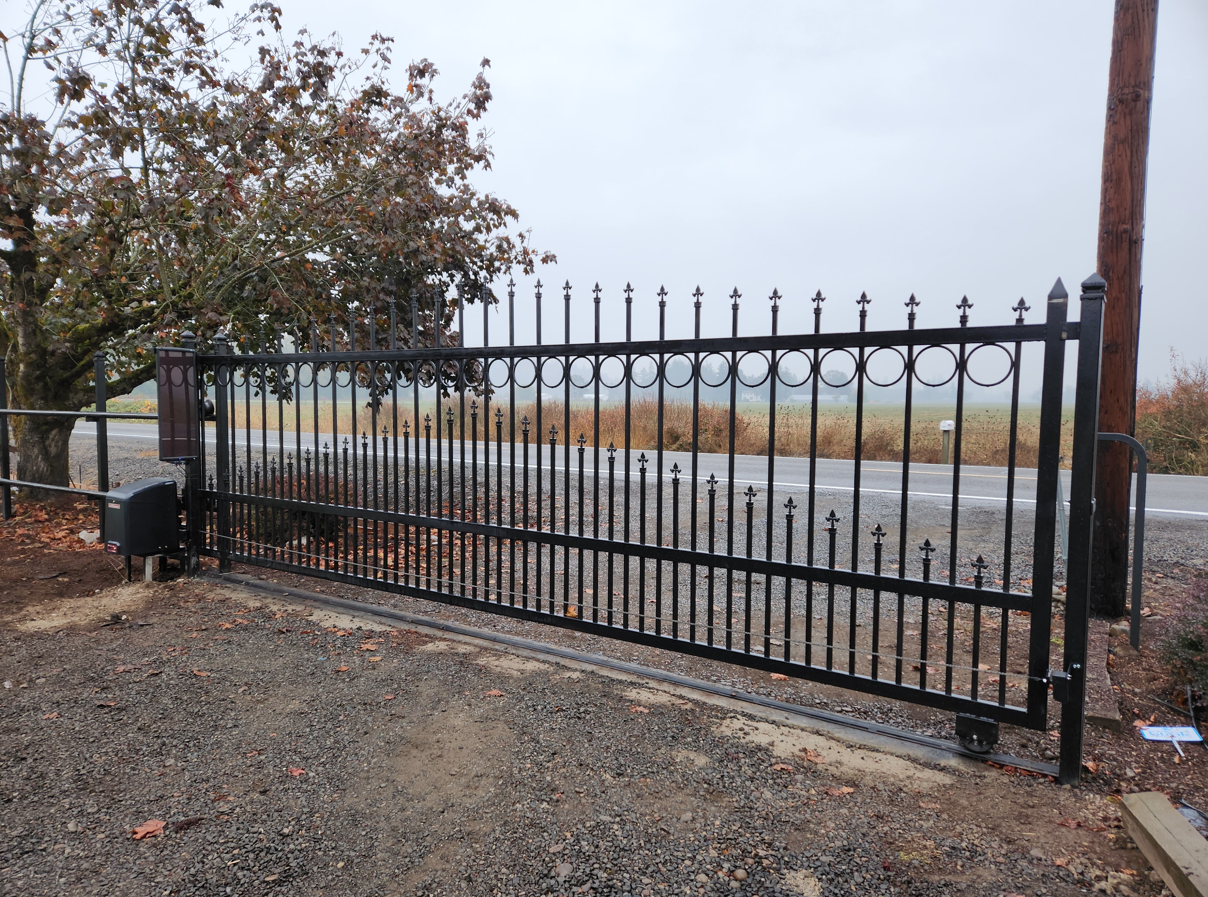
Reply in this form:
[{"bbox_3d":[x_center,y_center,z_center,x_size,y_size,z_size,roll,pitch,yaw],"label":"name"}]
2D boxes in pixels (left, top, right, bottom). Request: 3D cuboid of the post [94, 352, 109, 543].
[{"bbox_3d":[-5.312,-0.010,8.492,0.083,2.025,0.083,3,4,35],"label":"post"}]

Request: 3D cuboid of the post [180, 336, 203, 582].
[{"bbox_3d":[-3.578,0.051,6.961,0.083,2.124,0.083,3,4,35],"label":"post"}]

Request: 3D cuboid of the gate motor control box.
[{"bbox_3d":[-4.086,0.599,7.120,0.364,0.609,0.465,3,4,35],"label":"gate motor control box"}]

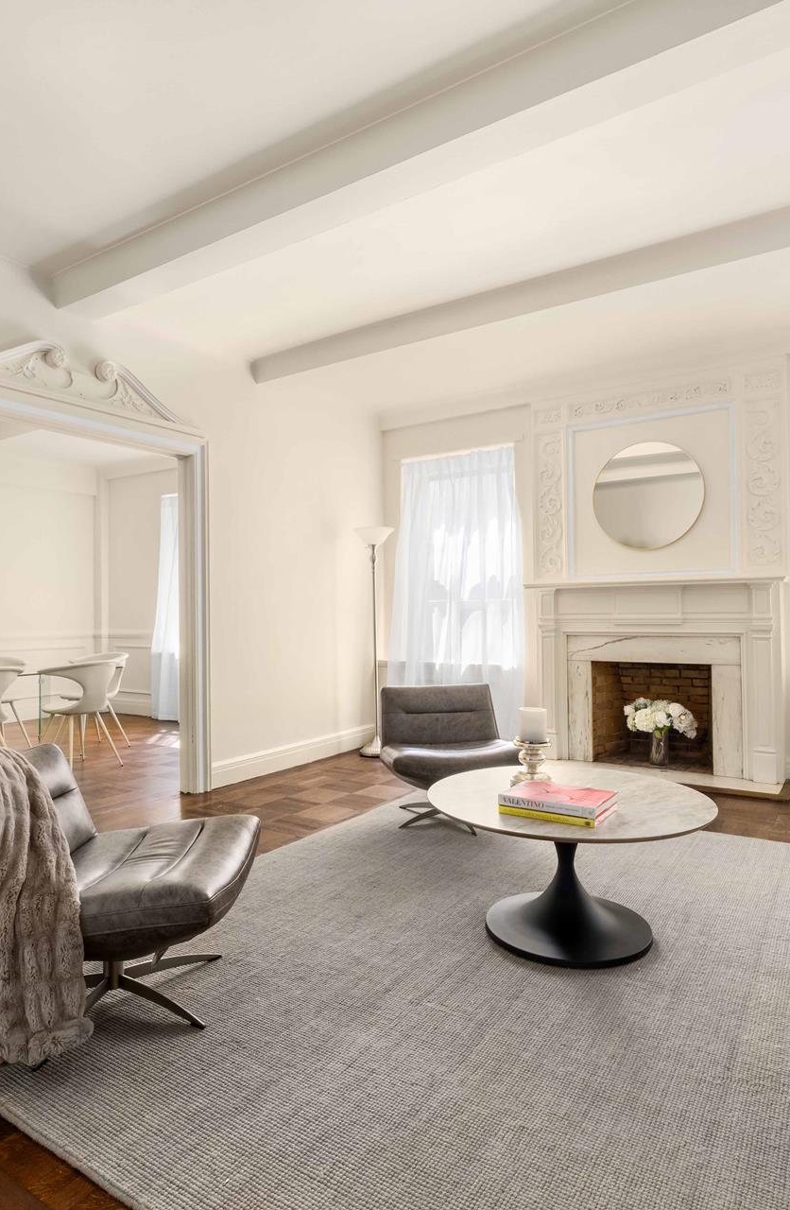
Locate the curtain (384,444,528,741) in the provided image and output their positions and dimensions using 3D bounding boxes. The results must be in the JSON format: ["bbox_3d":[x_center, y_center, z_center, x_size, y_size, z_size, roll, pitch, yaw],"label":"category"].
[{"bbox_3d":[0.446,-0.051,5.747,1.260,2.406,0.136,-1,-1,33],"label":"curtain"}]

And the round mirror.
[{"bbox_3d":[1.742,-0.749,4.885,0.755,0.755,0.030,-1,0,34],"label":"round mirror"}]

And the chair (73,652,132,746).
[{"bbox_3d":[-2.535,0.825,5.932,0.537,0.770,0.547,0,0,-45],"label":"chair"}]

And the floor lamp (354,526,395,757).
[{"bbox_3d":[-0.150,0.277,5.651,0.329,1.806,0.329,-1,0,0],"label":"floor lamp"}]

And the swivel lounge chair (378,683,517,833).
[{"bbox_3d":[0.286,0.824,3.893,0.689,0.699,0.770,0,0,-8],"label":"swivel lounge chair"}]

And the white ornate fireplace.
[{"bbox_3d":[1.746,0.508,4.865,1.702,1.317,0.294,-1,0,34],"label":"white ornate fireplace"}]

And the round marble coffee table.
[{"bbox_3d":[0.606,0.905,2.487,0.975,0.464,0.975,-1,0,0],"label":"round marble coffee table"}]

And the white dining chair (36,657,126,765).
[{"bbox_3d":[-2.331,0.819,5.180,0.537,0.770,0.547,-1,0,28],"label":"white dining chair"}]

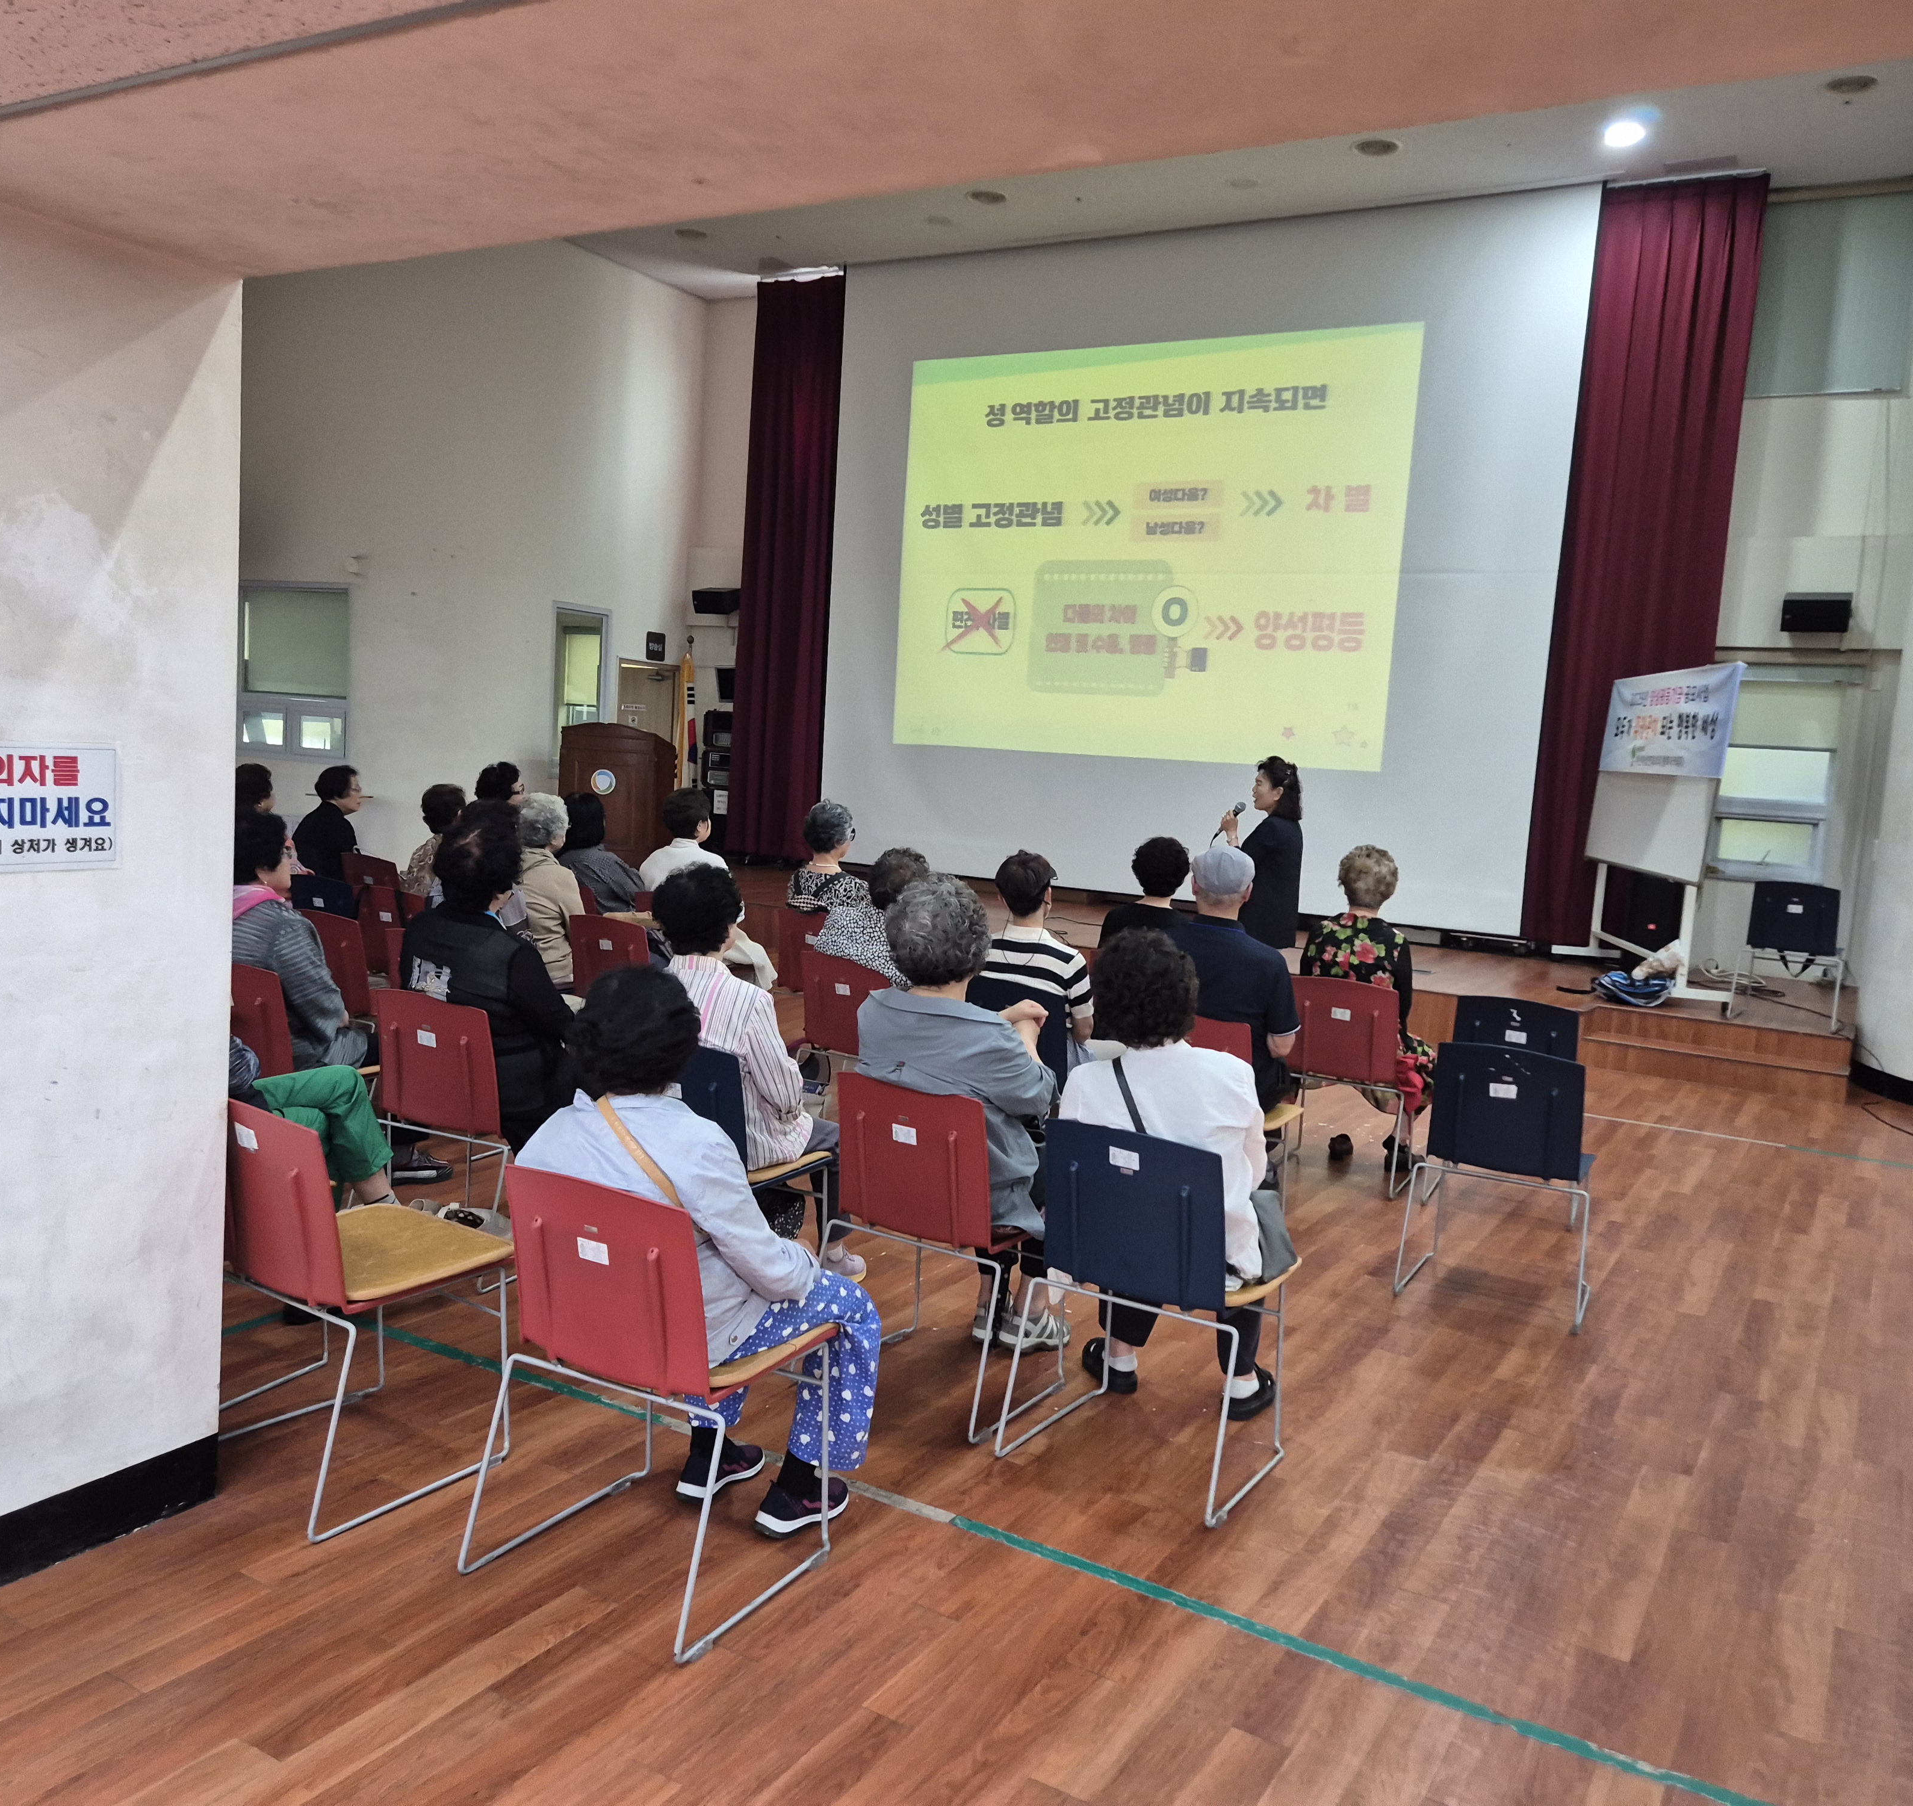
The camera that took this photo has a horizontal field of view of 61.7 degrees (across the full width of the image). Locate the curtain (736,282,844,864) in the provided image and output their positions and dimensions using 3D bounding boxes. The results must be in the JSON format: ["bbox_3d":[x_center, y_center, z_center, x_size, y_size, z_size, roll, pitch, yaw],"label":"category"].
[{"bbox_3d":[-1.566,-2.978,14.537,0.998,5.184,0.192,7,7,29],"label":"curtain"}]

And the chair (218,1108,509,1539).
[{"bbox_3d":[-1.290,0.797,3.415,0.515,0.800,0.510,8,7,36],"label":"chair"}]

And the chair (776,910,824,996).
[{"bbox_3d":[-0.559,0.428,7.507,0.515,0.800,0.510,7,7,29],"label":"chair"}]

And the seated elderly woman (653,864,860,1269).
[{"bbox_3d":[-0.596,0.492,4.440,0.470,1.210,0.672,7,6,27],"label":"seated elderly woman"}]

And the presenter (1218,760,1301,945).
[{"bbox_3d":[1.378,0.146,7.341,0.400,1.645,0.460,4,6,6],"label":"presenter"}]

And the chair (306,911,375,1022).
[{"bbox_3d":[-2.288,0.416,6.138,0.497,0.784,0.490,7,6,26],"label":"chair"}]

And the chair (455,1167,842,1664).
[{"bbox_3d":[-0.538,0.850,2.961,0.497,0.784,0.490,7,7,28],"label":"chair"}]

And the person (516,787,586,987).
[{"bbox_3d":[-1.744,0.147,7.104,0.500,1.290,0.720,8,7,34],"label":"person"}]

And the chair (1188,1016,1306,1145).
[{"bbox_3d":[0.837,0.739,5.328,0.515,0.800,0.510,7,7,32],"label":"chair"}]

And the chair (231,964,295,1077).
[{"bbox_3d":[-2.068,0.556,5.013,0.518,0.781,0.528,7,7,28],"label":"chair"}]

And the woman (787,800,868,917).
[{"bbox_3d":[-0.454,0.169,7.332,0.470,1.272,0.666,7,6,27],"label":"woman"}]

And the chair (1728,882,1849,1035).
[{"bbox_3d":[4.699,0.275,8.959,0.518,0.781,0.528,7,7,33],"label":"chair"}]

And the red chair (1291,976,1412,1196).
[{"bbox_3d":[1.525,0.665,6.211,0.518,0.781,0.528,7,6,27],"label":"red chair"}]

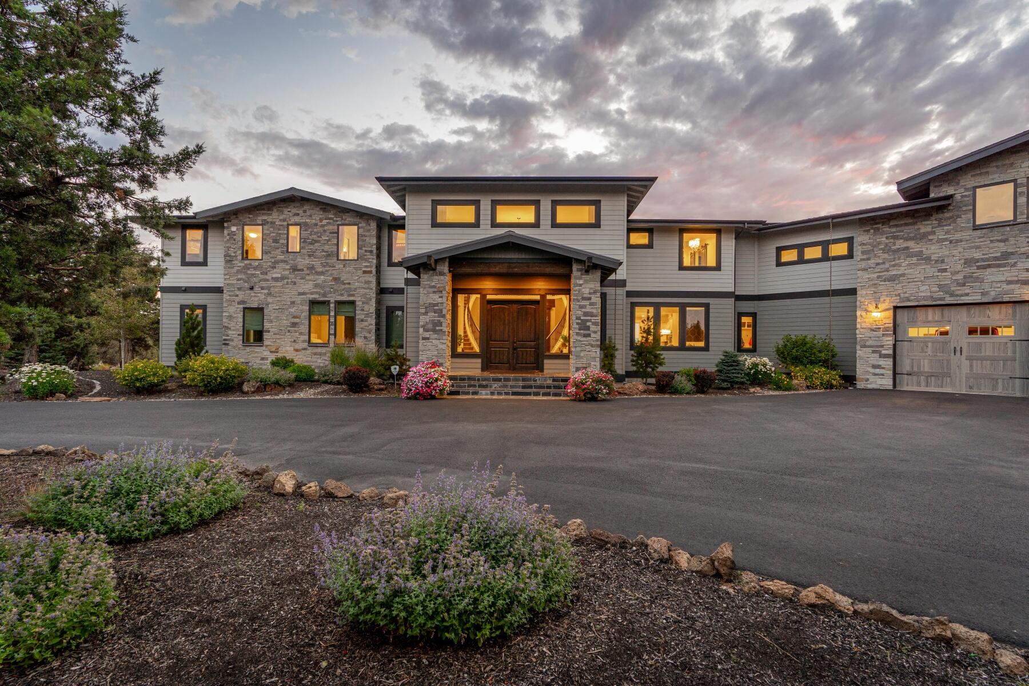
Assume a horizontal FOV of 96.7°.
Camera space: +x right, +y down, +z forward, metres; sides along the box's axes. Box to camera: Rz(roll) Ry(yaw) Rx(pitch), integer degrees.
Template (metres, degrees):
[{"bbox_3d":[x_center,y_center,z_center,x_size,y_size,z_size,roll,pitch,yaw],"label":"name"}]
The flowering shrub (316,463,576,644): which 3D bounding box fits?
[{"bbox_3d":[-0.375,1.085,2.730,1.480,0.600,1.420,0,0,0],"label":"flowering shrub"}]

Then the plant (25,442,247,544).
[{"bbox_3d":[-2.950,1.100,3.700,1.360,0.540,1.320,0,0,0],"label":"plant"}]

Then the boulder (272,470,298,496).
[{"bbox_3d":[-2.120,1.285,4.240,0.220,0.205,0.200,1,0,-27],"label":"boulder"}]

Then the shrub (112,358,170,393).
[{"bbox_3d":[-10.800,0.910,13.260,1.300,0.930,1.250,1,0,-39],"label":"shrub"}]

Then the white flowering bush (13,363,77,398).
[{"bbox_3d":[-11.950,0.950,11.650,1.120,0.830,1.160,0,0,45],"label":"white flowering bush"}]

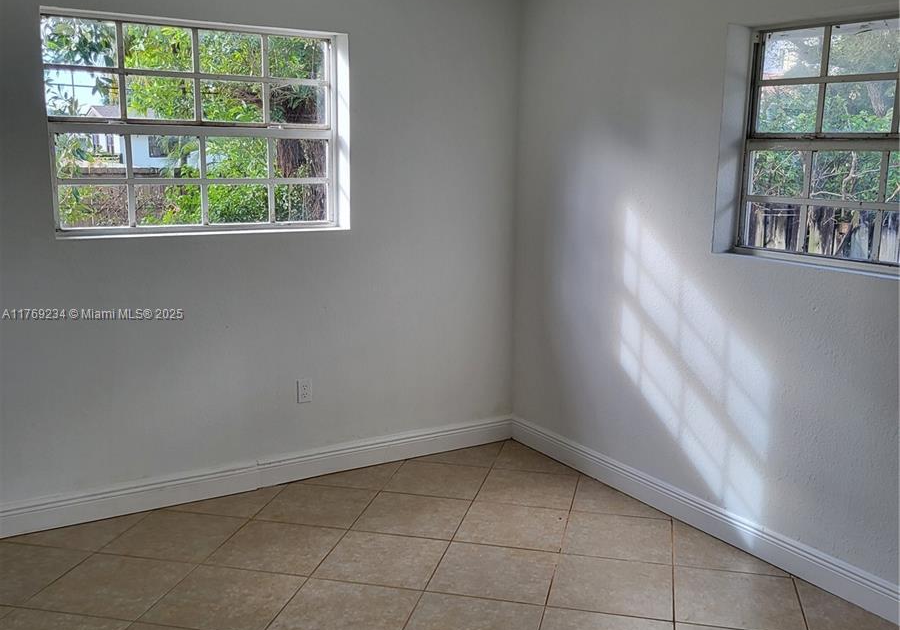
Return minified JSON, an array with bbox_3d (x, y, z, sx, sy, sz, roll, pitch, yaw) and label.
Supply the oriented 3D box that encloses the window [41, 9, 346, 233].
[{"bbox_3d":[-1.094,-0.829,4.043,1.335,0.915,0.130,-6,12,-32],"label":"window"}]

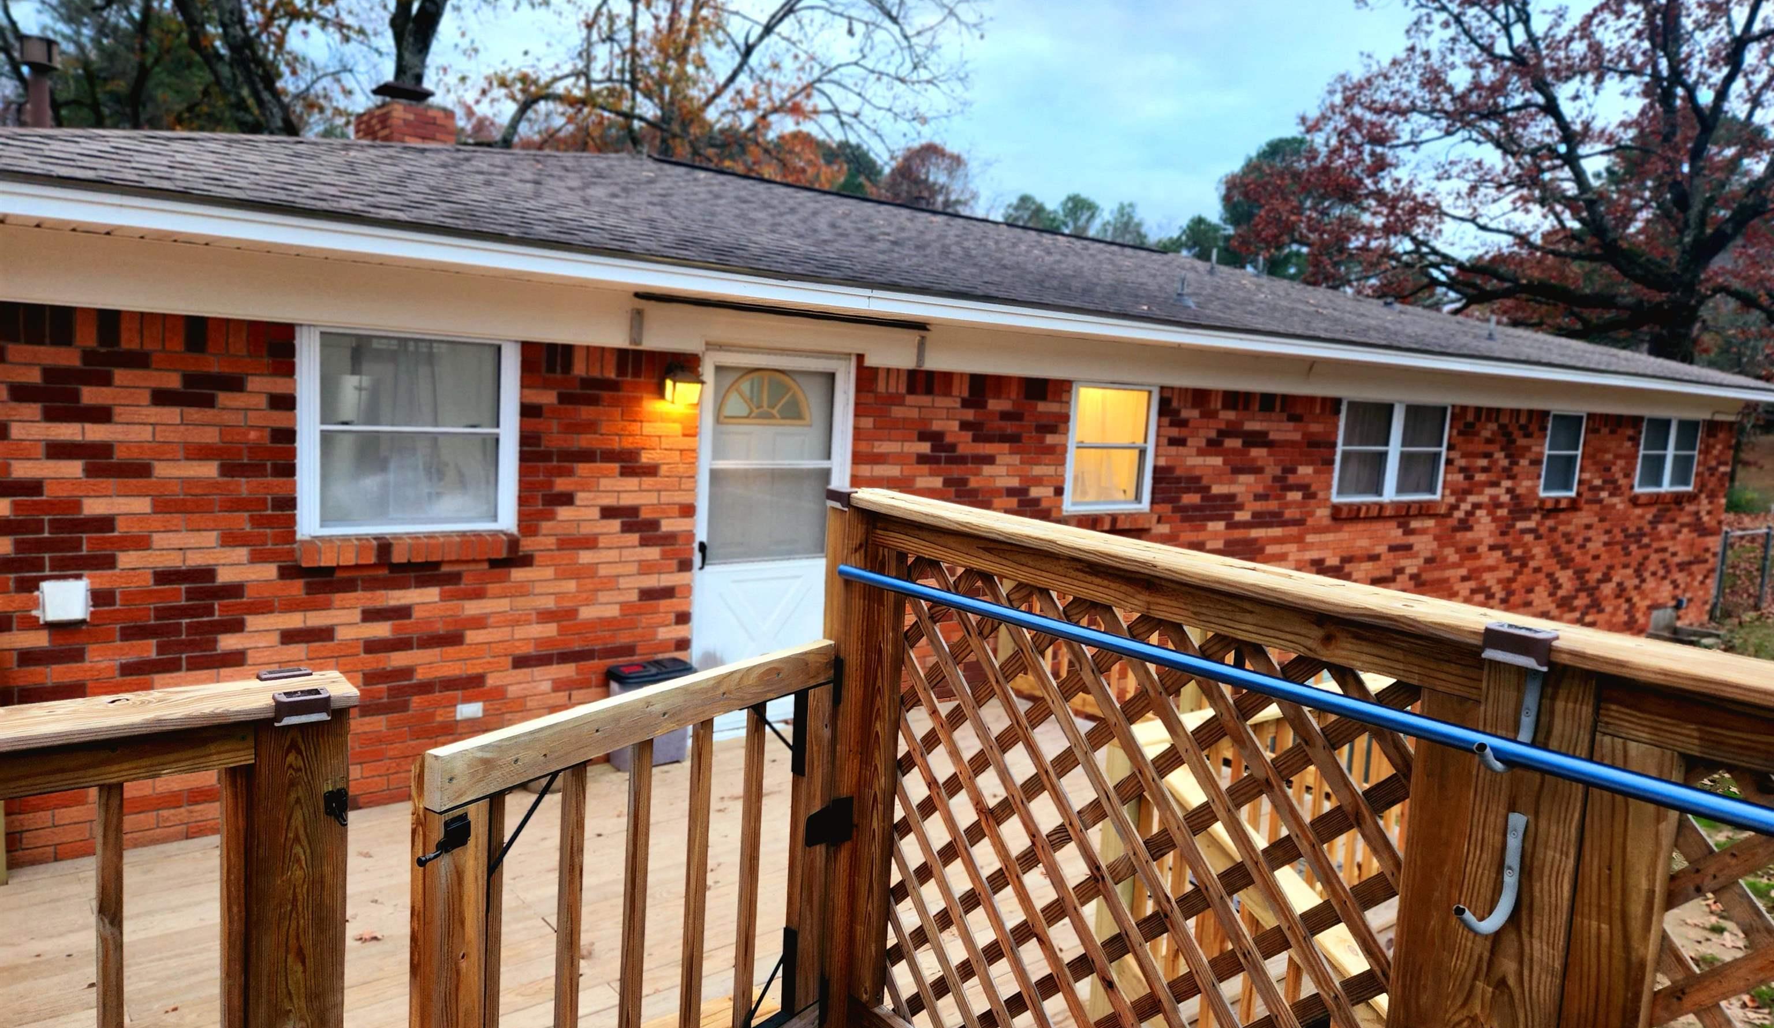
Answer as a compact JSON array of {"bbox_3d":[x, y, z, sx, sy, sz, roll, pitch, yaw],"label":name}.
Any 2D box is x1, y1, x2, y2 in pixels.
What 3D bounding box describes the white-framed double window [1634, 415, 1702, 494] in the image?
[{"bbox_3d":[9.304,-0.690,14.088,1.809,0.855,0.090,-2,8,-39],"label":"white-framed double window"}]

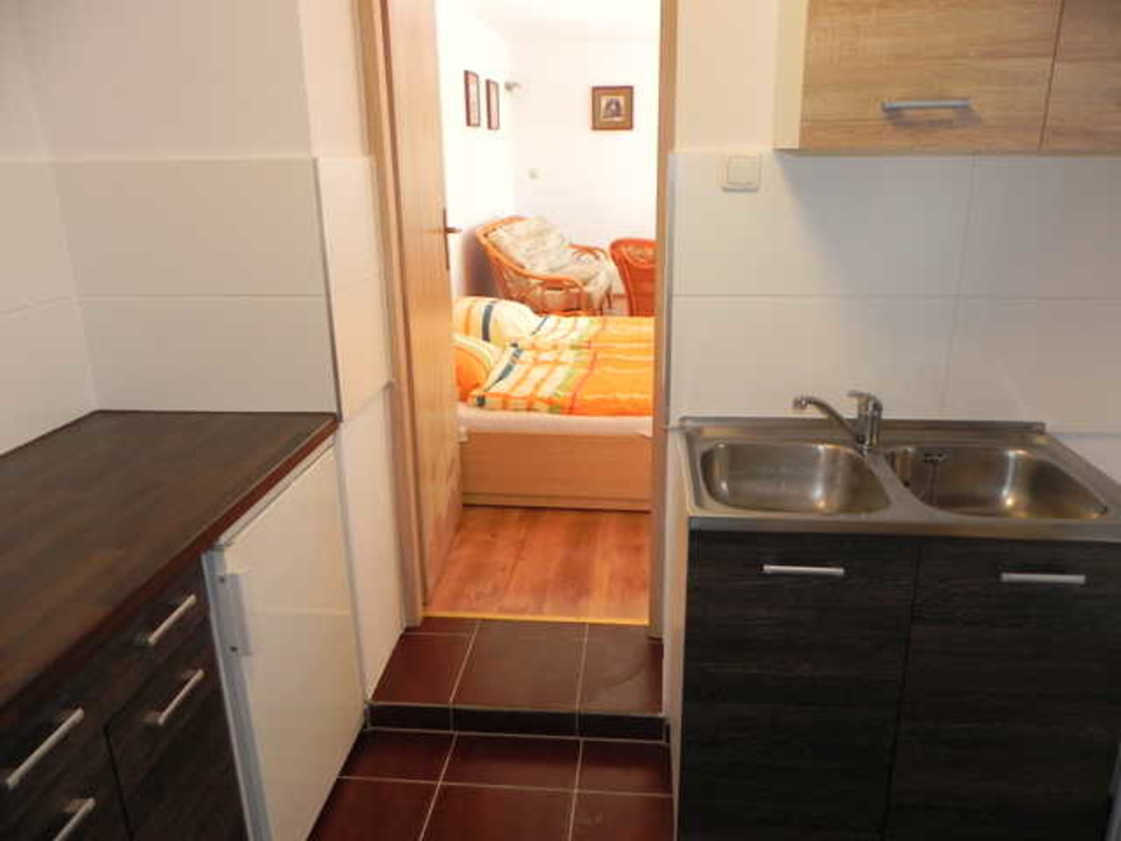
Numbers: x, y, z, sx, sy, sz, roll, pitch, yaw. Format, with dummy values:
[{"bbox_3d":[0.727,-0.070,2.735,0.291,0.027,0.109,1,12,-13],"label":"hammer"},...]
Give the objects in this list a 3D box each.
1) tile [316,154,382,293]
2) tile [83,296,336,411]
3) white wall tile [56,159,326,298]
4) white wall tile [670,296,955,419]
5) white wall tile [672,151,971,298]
[{"bbox_3d":[-0.512,-0.485,2.065,0.010,0.298,0.405,1,17,5],"label":"tile"},{"bbox_3d":[-0.829,-0.147,1.988,0.605,0.297,0.010,1,17,5],"label":"tile"},{"bbox_3d":[-0.832,-0.432,1.902,0.605,0.298,0.010,1,17,5],"label":"white wall tile"},{"bbox_3d":[0.543,-0.124,1.861,0.600,0.295,0.010,1,17,5],"label":"white wall tile"},{"bbox_3d":[0.539,-0.410,1.775,0.600,0.298,0.010,1,17,5],"label":"white wall tile"}]

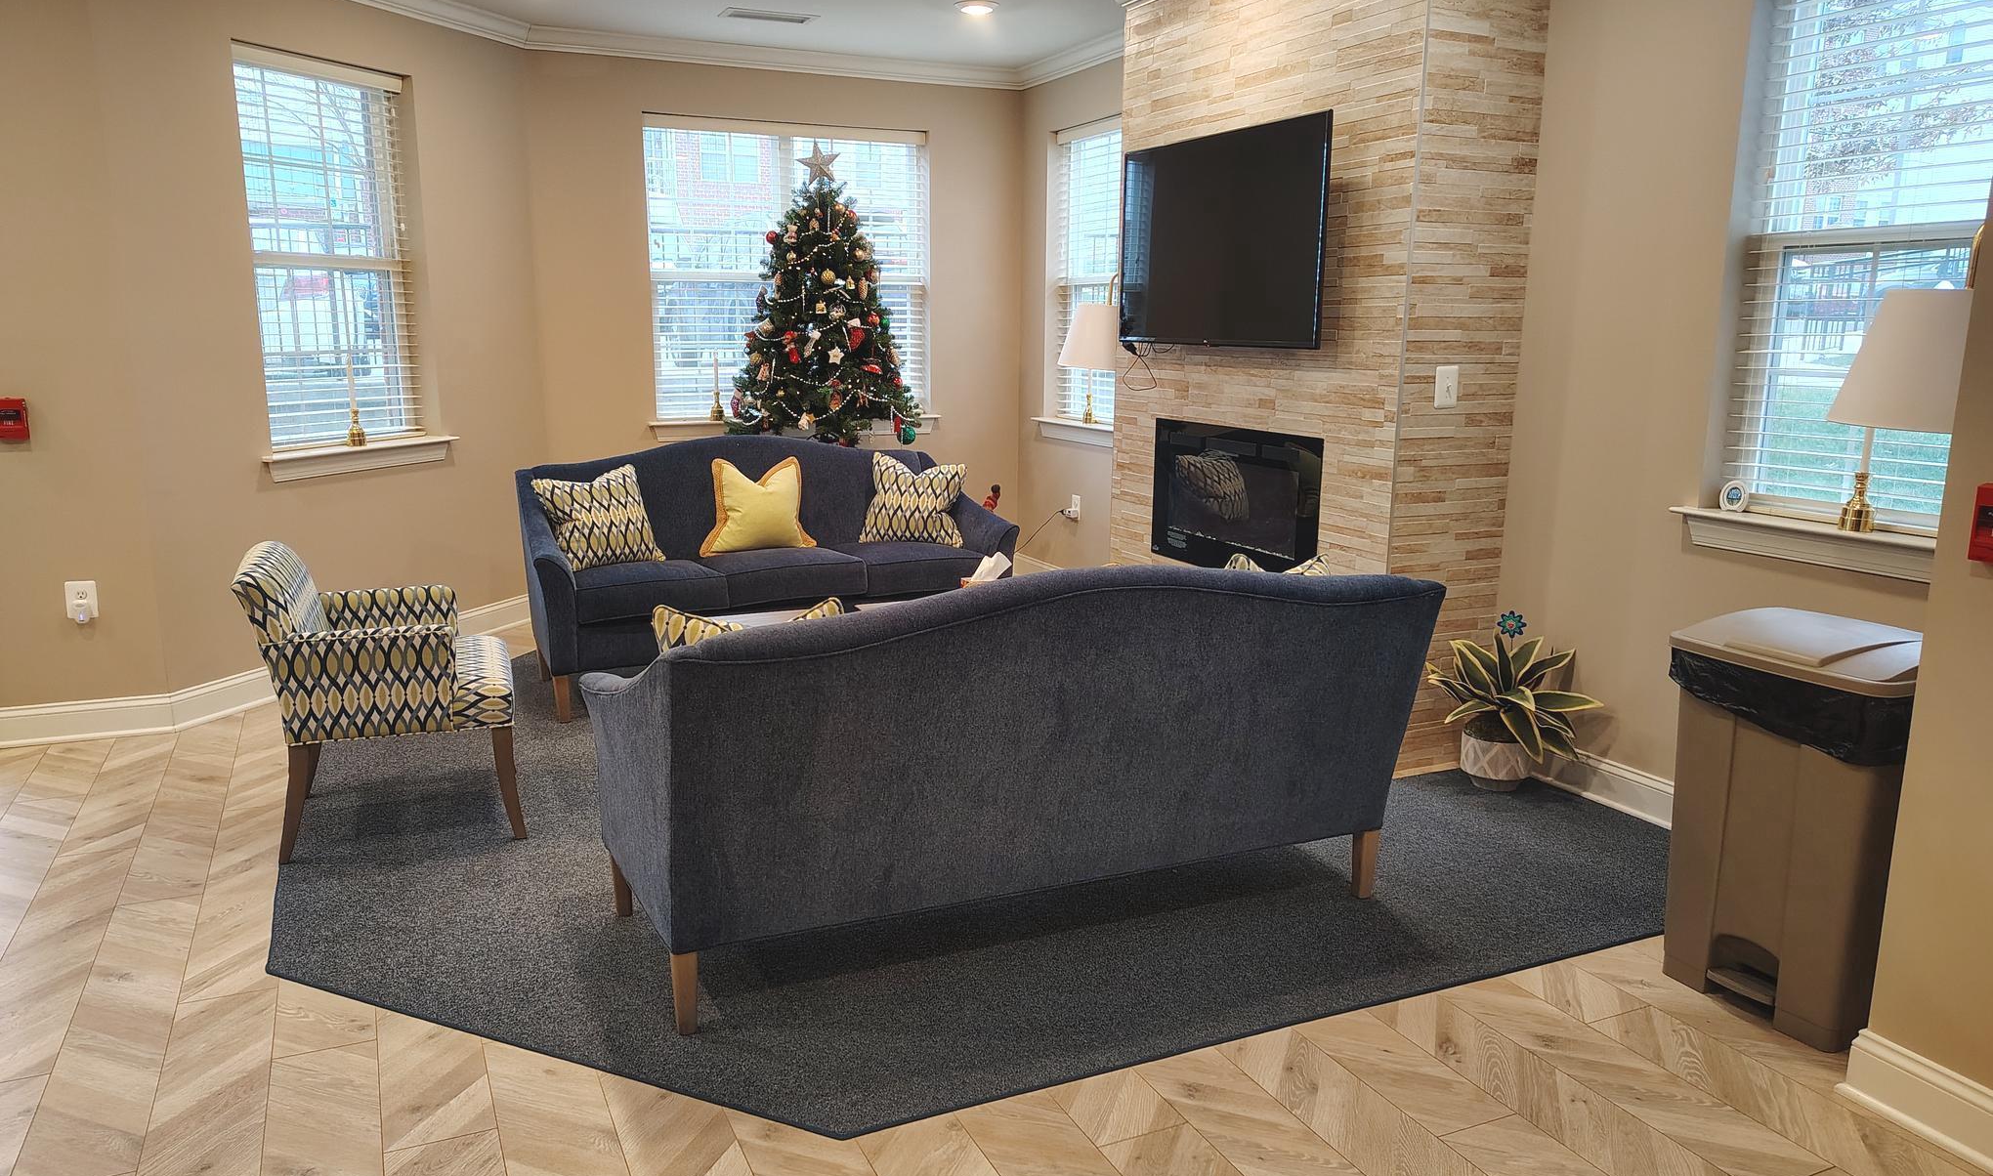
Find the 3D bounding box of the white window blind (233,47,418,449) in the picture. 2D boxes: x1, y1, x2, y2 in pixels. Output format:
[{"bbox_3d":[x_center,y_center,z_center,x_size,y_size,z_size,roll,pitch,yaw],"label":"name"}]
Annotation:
[{"bbox_3d":[-2.653,-1.305,5.523,0.067,1.445,0.872,5,12,20],"label":"white window blind"}]

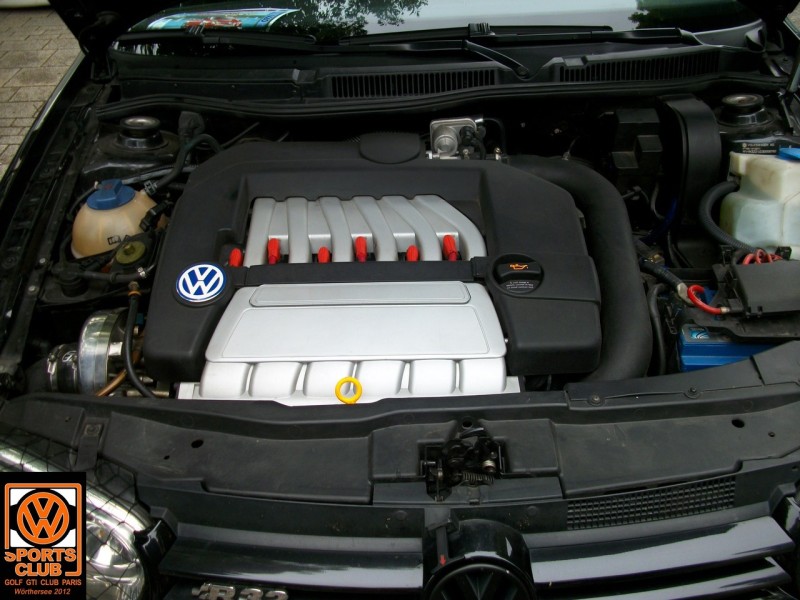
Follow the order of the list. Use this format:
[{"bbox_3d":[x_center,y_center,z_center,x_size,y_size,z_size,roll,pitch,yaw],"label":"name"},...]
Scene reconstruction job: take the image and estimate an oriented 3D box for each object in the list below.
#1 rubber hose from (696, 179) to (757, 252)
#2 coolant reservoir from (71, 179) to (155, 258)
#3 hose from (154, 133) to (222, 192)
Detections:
[{"bbox_3d":[0.523,-0.131,1.250,0.092,0.070,0.100,-1,36,0],"label":"rubber hose"},{"bbox_3d":[-0.449,-0.103,1.253,0.150,0.160,0.150,-1,36,0],"label":"coolant reservoir"},{"bbox_3d":[-0.349,-0.224,1.290,0.115,0.070,0.100,-1,36,0],"label":"hose"}]

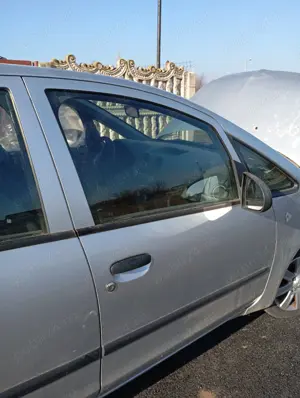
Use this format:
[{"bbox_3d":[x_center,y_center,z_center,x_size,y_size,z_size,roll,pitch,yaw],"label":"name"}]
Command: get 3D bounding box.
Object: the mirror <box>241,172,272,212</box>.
[{"bbox_3d":[0.535,-0.031,1.570,0.110,0.188,0.175,-7,14,-35],"label":"mirror"}]

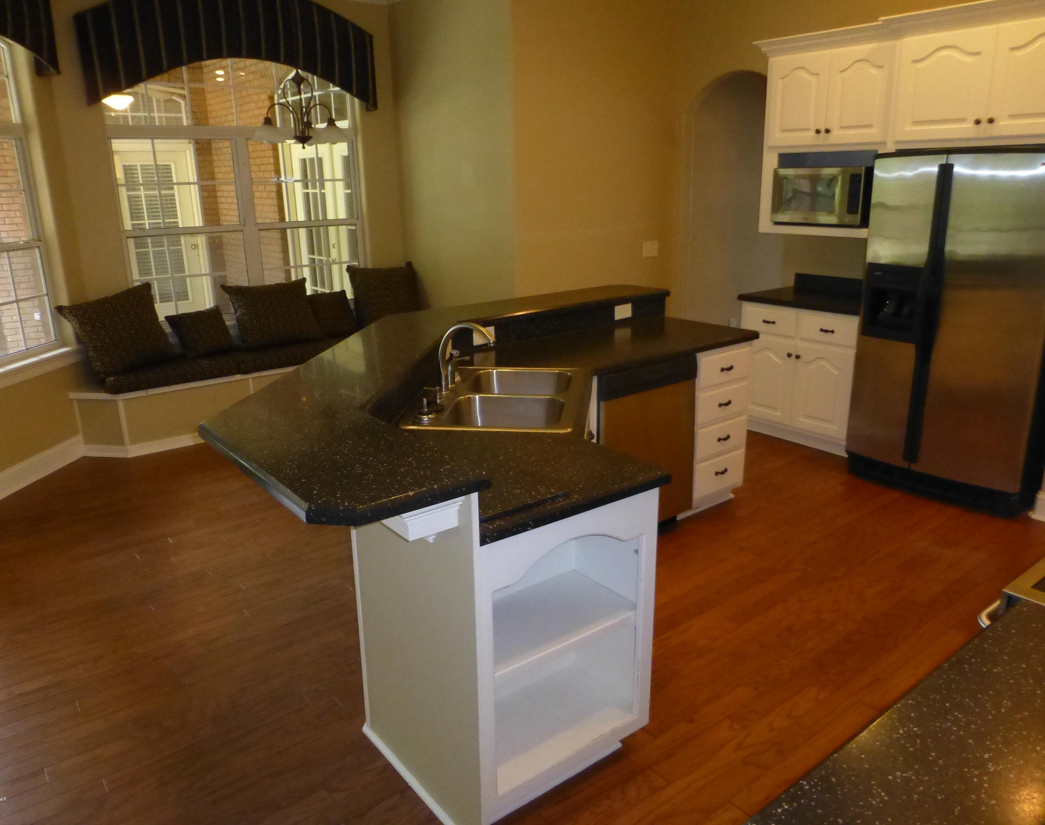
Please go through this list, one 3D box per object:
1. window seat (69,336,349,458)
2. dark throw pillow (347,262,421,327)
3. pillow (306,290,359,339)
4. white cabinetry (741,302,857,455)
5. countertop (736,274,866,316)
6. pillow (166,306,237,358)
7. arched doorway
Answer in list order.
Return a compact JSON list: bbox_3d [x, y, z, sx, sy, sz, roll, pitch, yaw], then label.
[{"bbox_3d":[-1.843,-0.196,5.602,2.570,0.520,0.490,-13,20,-34],"label":"window seat"},{"bbox_3d":[-1.091,-0.891,6.036,0.540,0.520,0.170,-9,4,-25],"label":"dark throw pillow"},{"bbox_3d":[-1.471,-0.735,5.841,0.360,0.340,0.130,-18,3,-34],"label":"pillow"},{"bbox_3d":[1.946,-0.280,5.008,0.610,0.876,0.840,-13,20,-34],"label":"white cabinetry"},{"bbox_3d":[1.920,-0.766,4.874,0.630,0.132,0.880,-13,20,-34],"label":"countertop"},{"bbox_3d":[-2.241,-0.543,5.309,0.360,0.340,0.130,-23,6,-34],"label":"pillow"},{"bbox_3d":[1.614,-1.295,5.796,0.130,2.375,0.990,-13,20,-34],"label":"arched doorway"}]

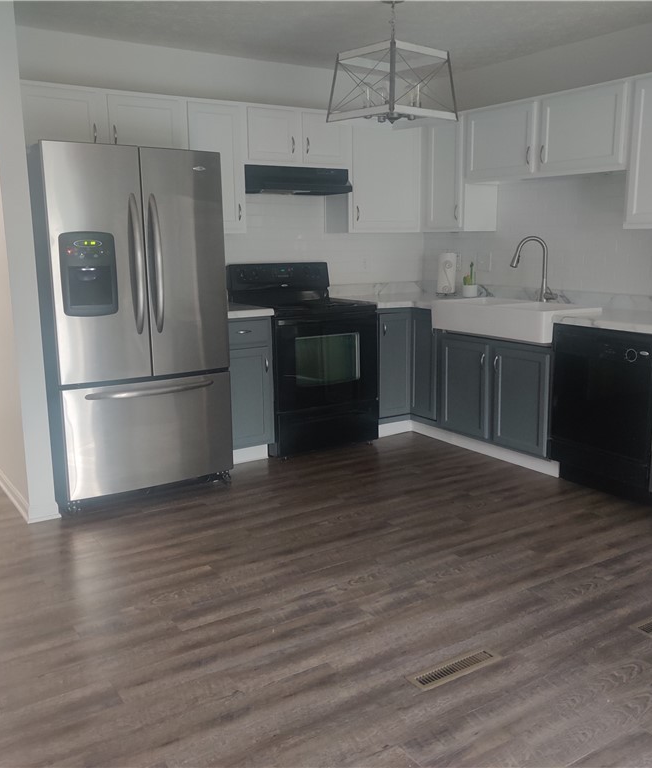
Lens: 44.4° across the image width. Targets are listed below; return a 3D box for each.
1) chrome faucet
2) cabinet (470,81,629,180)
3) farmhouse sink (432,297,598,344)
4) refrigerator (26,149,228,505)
[{"bbox_3d":[1.274,-0.691,4.883,0.280,0.415,0.120,-5,11,-24],"label":"chrome faucet"},{"bbox_3d":[1.361,-1.442,4.703,0.305,0.467,1.253,-7,12,-32],"label":"cabinet"},{"bbox_3d":[1.106,-0.387,4.723,0.475,0.175,0.945,-7,12,-32],"label":"farmhouse sink"},{"bbox_3d":[-1.114,-0.349,4.380,0.910,1.775,0.860,-7,12,-32],"label":"refrigerator"}]

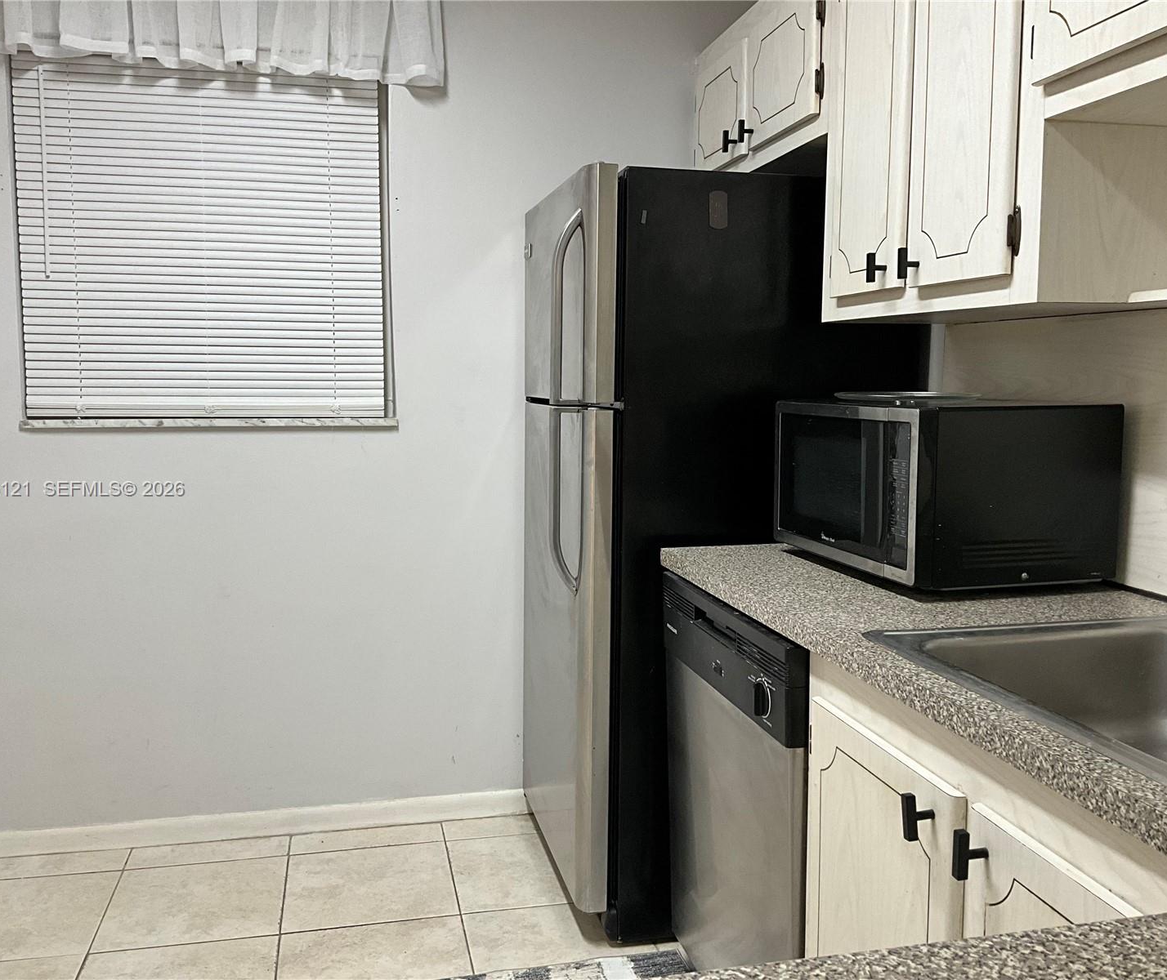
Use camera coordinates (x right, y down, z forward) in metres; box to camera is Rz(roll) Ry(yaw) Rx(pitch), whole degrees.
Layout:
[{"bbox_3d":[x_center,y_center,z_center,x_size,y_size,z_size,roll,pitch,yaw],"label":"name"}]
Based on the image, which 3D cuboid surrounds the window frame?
[{"bbox_3d":[-0.964,-0.645,2.801,0.886,0.922,0.040,-1,6,-13],"label":"window frame"}]

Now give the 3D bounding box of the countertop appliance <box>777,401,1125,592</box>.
[{"bbox_3d":[0.647,-0.010,2.032,0.388,0.302,0.516,-1,6,-15],"label":"countertop appliance"}]

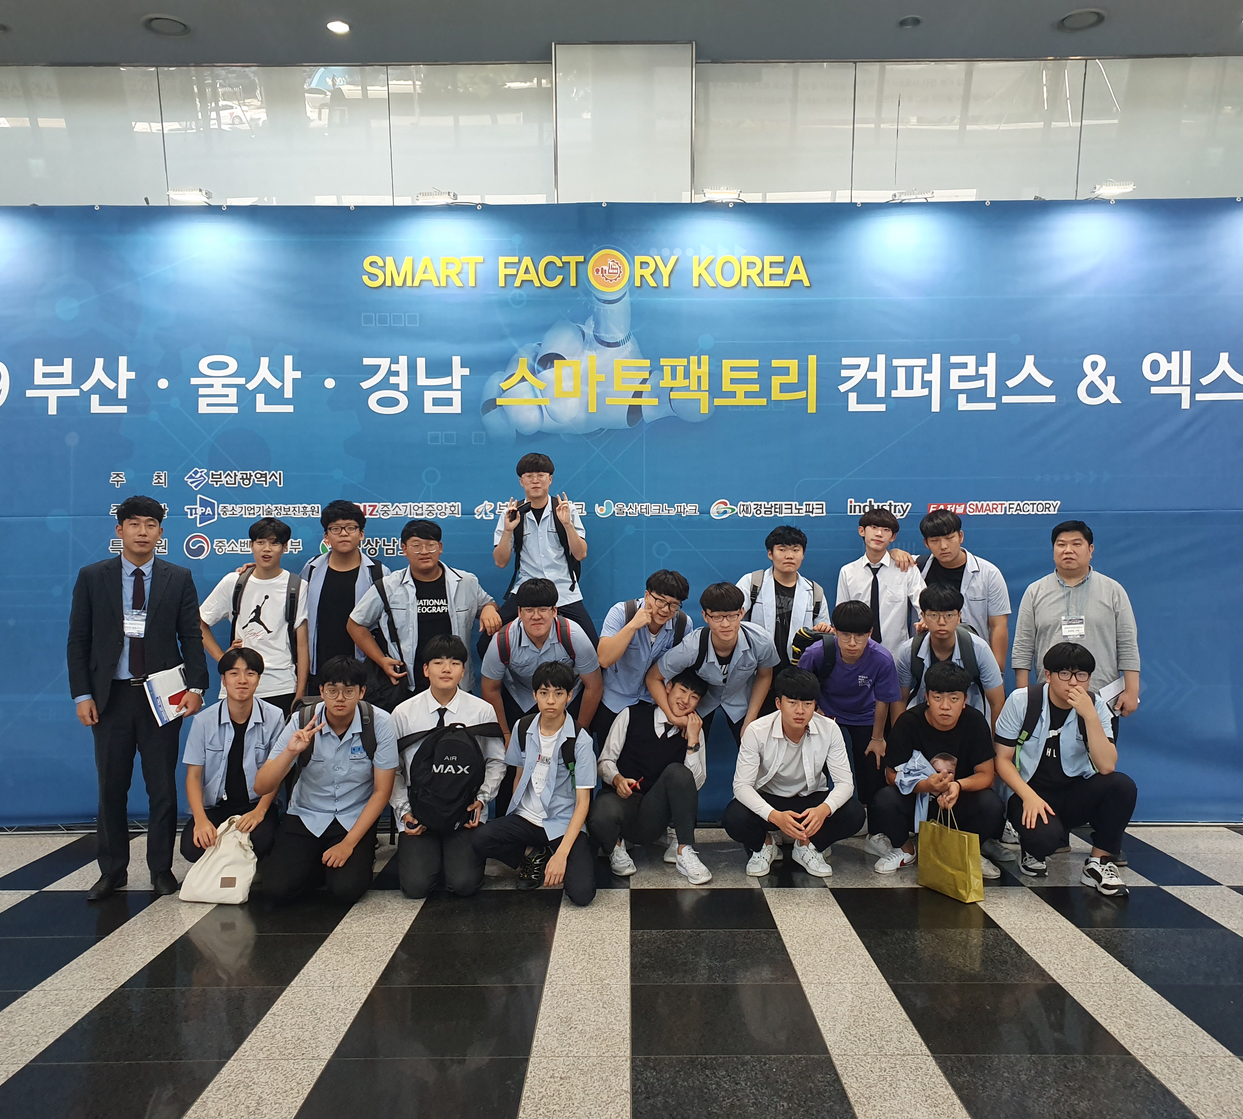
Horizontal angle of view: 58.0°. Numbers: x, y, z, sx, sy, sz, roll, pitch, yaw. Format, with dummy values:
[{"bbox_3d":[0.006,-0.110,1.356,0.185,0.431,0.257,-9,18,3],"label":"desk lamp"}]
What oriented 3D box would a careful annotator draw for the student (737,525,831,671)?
[{"bbox_3d":[0.827,0.659,5.700,0.500,1.660,0.400,0,0,0],"label":"student"}]

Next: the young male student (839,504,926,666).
[{"bbox_3d":[1.370,0.615,5.920,0.480,1.765,0.300,0,0,9],"label":"young male student"}]

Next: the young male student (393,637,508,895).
[{"bbox_3d":[-0.786,0.906,5.145,0.510,1.129,0.650,0,-1,-2],"label":"young male student"}]

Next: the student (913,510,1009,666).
[{"bbox_3d":[1.721,0.602,5.758,0.540,1.720,0.400,0,-1,11],"label":"student"}]

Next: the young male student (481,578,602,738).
[{"bbox_3d":[-0.403,0.809,5.650,0.620,1.400,0.750,0,0,-3],"label":"young male student"}]

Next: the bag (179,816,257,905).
[{"bbox_3d":[-1.791,1.314,4.970,0.320,0.380,0.170,0,0,7],"label":"bag"}]

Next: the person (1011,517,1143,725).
[{"bbox_3d":[2.260,0.638,5.550,0.600,1.680,0.400,0,0,7],"label":"person"}]

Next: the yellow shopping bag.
[{"bbox_3d":[1.439,1.269,4.913,0.100,0.375,0.330,0,-1,-26],"label":"yellow shopping bag"}]

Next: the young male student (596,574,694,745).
[{"bbox_3d":[0.099,0.761,5.686,0.500,1.420,0.600,0,-1,-9],"label":"young male student"}]

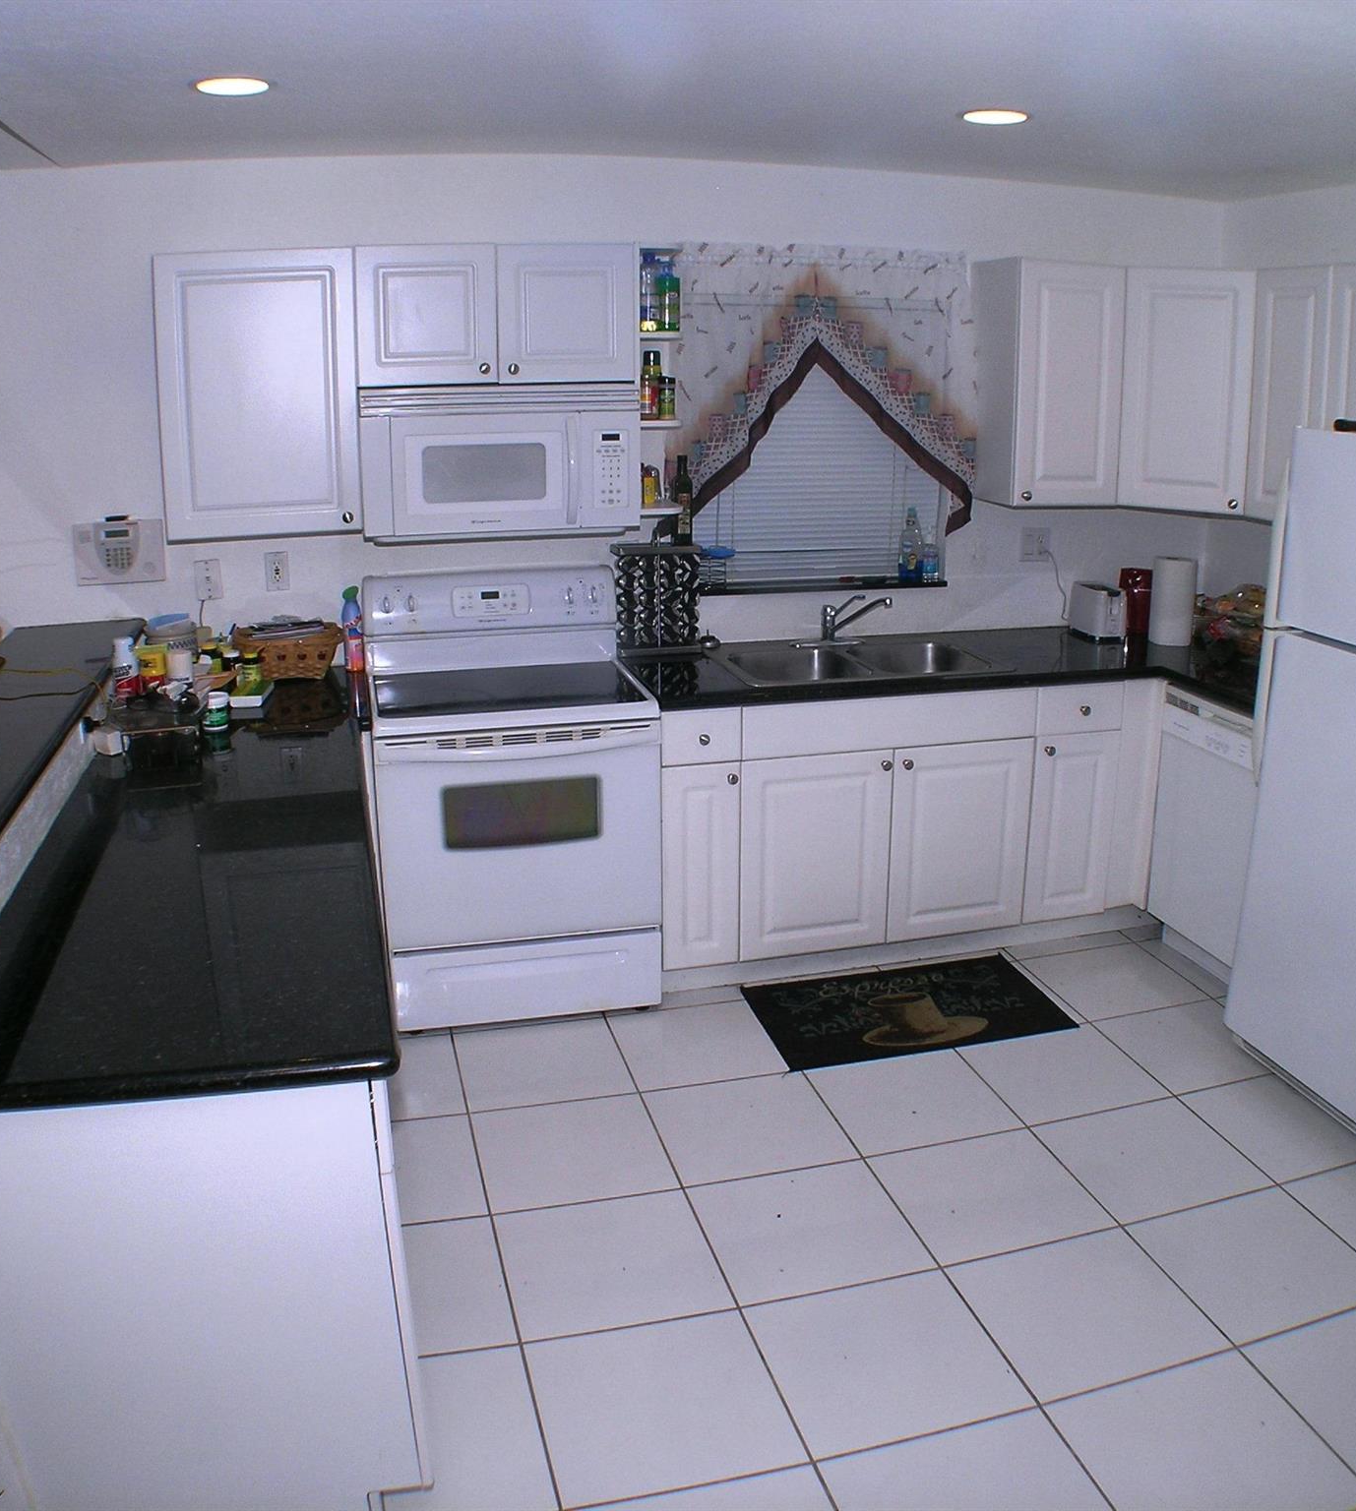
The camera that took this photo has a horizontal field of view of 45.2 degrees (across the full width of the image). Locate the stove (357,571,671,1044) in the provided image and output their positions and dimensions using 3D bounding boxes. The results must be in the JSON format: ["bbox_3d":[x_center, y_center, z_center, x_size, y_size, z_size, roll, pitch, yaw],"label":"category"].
[{"bbox_3d":[-0.481,0.107,4.668,0.749,1.177,0.648,-4,18,-14],"label":"stove"}]

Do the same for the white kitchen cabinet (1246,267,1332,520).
[{"bbox_3d":[1.804,-1.007,4.498,0.325,0.709,0.296,-5,18,-16],"label":"white kitchen cabinet"}]

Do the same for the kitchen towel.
[{"bbox_3d":[1.548,-0.492,5.091,0.128,0.276,0.128,-4,18,-14],"label":"kitchen towel"}]

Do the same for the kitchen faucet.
[{"bbox_3d":[0.559,-0.427,5.077,0.207,0.153,0.059,1,18,3],"label":"kitchen faucet"}]

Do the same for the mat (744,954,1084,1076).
[{"bbox_3d":[0.652,0.717,4.673,0.857,0.012,0.502,-4,18,-13],"label":"mat"}]

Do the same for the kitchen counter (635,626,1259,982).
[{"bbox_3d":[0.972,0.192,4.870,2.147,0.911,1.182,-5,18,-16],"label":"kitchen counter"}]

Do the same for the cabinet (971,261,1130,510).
[{"bbox_3d":[1.107,-1.132,4.912,0.320,0.724,0.312,-4,18,-14],"label":"cabinet"}]

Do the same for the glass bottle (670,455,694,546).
[{"bbox_3d":[0.018,-0.750,4.798,0.061,0.261,0.061,-4,18,-14],"label":"glass bottle"}]

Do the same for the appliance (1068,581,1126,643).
[{"bbox_3d":[1.325,-0.462,5.177,0.118,0.166,0.227,-4,18,-14],"label":"appliance"}]

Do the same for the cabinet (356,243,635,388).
[{"bbox_3d":[-0.523,-1.201,4.414,0.747,0.355,0.330,-5,18,-16],"label":"cabinet"}]

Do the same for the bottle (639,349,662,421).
[{"bbox_3d":[-0.071,-1.034,4.540,0.063,0.184,0.063,-4,18,-14],"label":"bottle"}]

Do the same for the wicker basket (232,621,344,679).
[{"bbox_3d":[-1.101,-0.280,4.614,0.295,0.138,0.192,-4,18,-14],"label":"wicker basket"}]

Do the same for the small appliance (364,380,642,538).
[{"bbox_3d":[-0.521,-0.834,4.497,0.750,0.394,0.394,-5,18,-16],"label":"small appliance"}]

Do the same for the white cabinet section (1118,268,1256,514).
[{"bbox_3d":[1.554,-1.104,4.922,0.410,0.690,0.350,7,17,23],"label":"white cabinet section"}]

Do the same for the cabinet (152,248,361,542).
[{"bbox_3d":[-1.112,-0.956,4.303,0.483,0.719,0.330,-5,18,-16],"label":"cabinet"}]

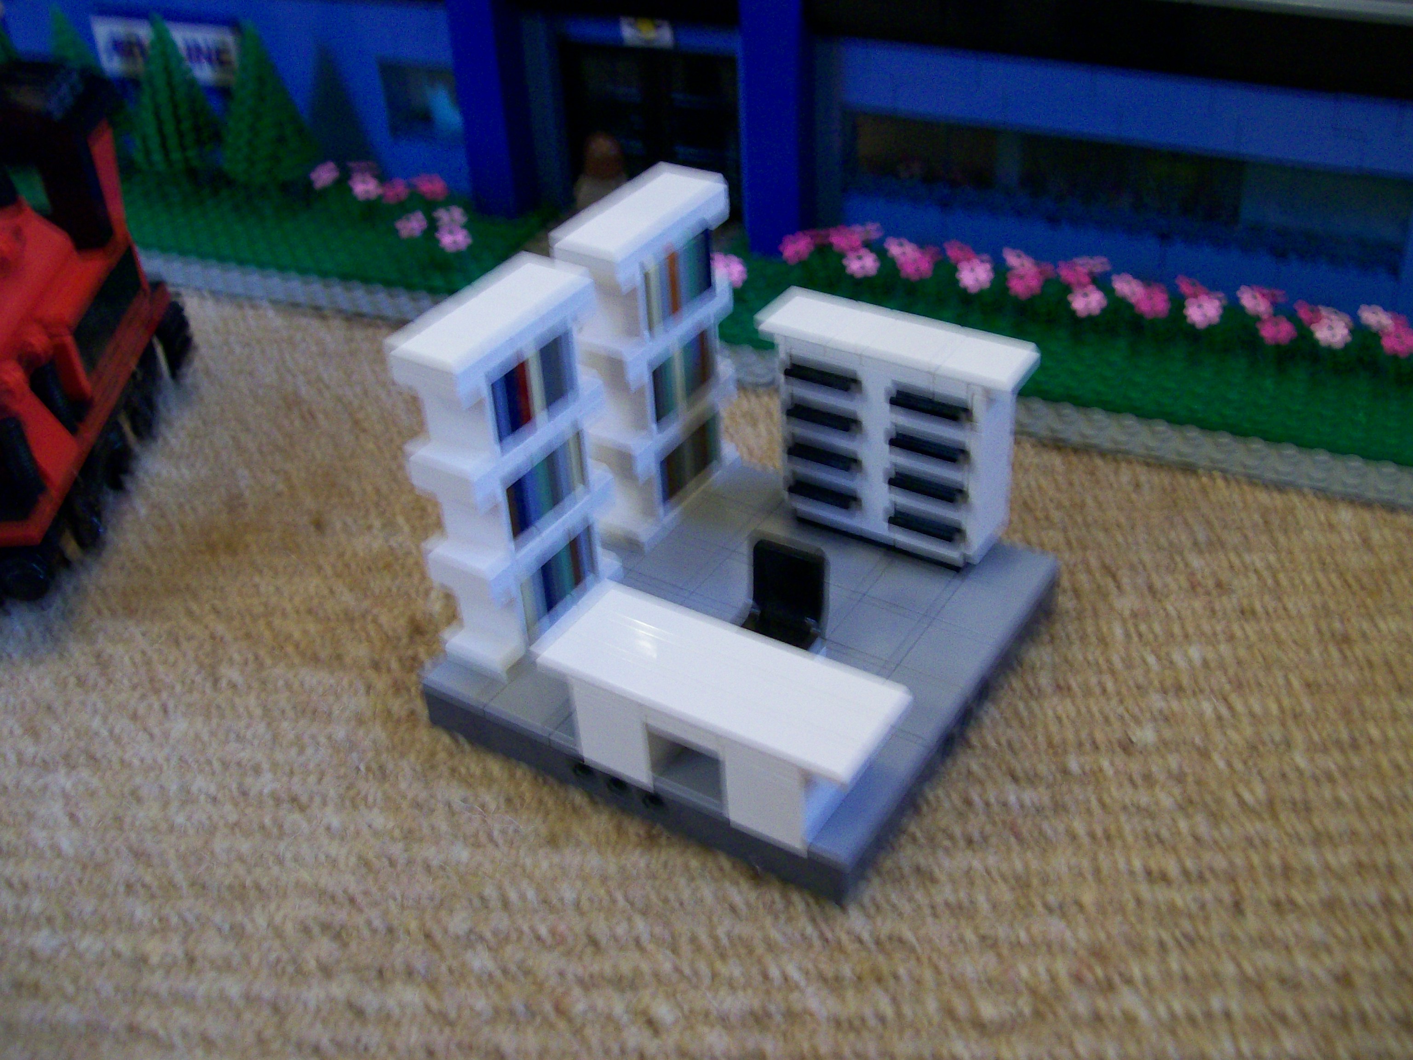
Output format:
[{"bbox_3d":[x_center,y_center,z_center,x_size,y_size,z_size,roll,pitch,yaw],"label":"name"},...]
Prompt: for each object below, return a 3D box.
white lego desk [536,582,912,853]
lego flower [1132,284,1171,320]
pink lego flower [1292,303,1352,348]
[{"bbox_3d":[0.003,0.034,0.268,0.064,0.022,0.024,18,41,27],"label":"white lego desk"},{"bbox_3d":[0.120,-0.061,0.395,0.009,0.008,0.004,9,-2,17],"label":"lego flower"},{"bbox_3d":[0.160,-0.053,0.381,0.013,0.009,0.009,13,39,21],"label":"pink lego flower"}]

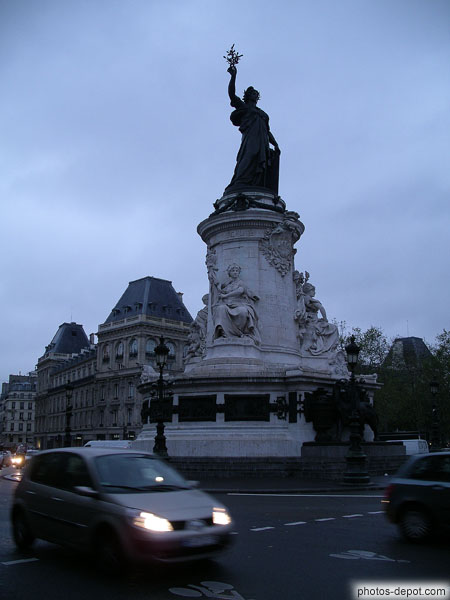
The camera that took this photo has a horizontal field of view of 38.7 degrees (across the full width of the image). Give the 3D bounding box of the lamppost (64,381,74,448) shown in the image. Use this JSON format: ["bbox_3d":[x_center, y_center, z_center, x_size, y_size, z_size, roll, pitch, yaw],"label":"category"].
[{"bbox_3d":[-10.935,8.716,45.189,0.850,5.900,0.850,0,-13,0],"label":"lamppost"}]

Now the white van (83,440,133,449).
[{"bbox_3d":[-10.366,13.154,55.465,5.100,2.150,1.950,2,-13,-8],"label":"white van"}]

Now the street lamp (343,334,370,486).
[{"bbox_3d":[5.156,4.327,25.574,1.150,5.850,1.150,0,-13,0],"label":"street lamp"}]

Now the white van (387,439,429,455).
[{"bbox_3d":[12.200,11.263,47.076,5.100,2.150,1.950,-11,-17,40],"label":"white van"}]

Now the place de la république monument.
[{"bbox_3d":[1.770,-3.384,37.665,15.500,26.000,16.000,9,-15,-34],"label":"place de la république monument"}]

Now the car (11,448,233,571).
[{"bbox_3d":[-1.700,3.233,10.209,1.810,1.620,4.260,11,-17,-40],"label":"car"}]

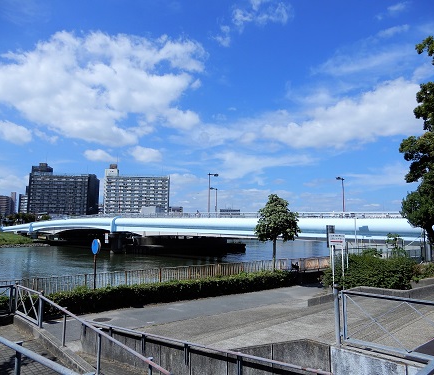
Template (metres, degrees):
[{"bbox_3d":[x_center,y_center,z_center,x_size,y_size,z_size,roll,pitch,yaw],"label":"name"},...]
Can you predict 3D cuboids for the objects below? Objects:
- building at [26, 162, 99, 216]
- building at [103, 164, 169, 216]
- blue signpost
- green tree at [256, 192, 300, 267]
[{"bbox_3d":[-113.767,6.918,258.384,42.500,48.000,27.000,1,-6,-4],"label":"building"},{"bbox_3d":[-58.811,7.347,256.384,47.500,48.000,13.000,1,-6,-4],"label":"building"},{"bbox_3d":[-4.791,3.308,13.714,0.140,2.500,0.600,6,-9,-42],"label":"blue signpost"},{"bbox_3d":[3.267,2.828,19.036,2.400,4.850,2.400,0,-6,0],"label":"green tree"}]

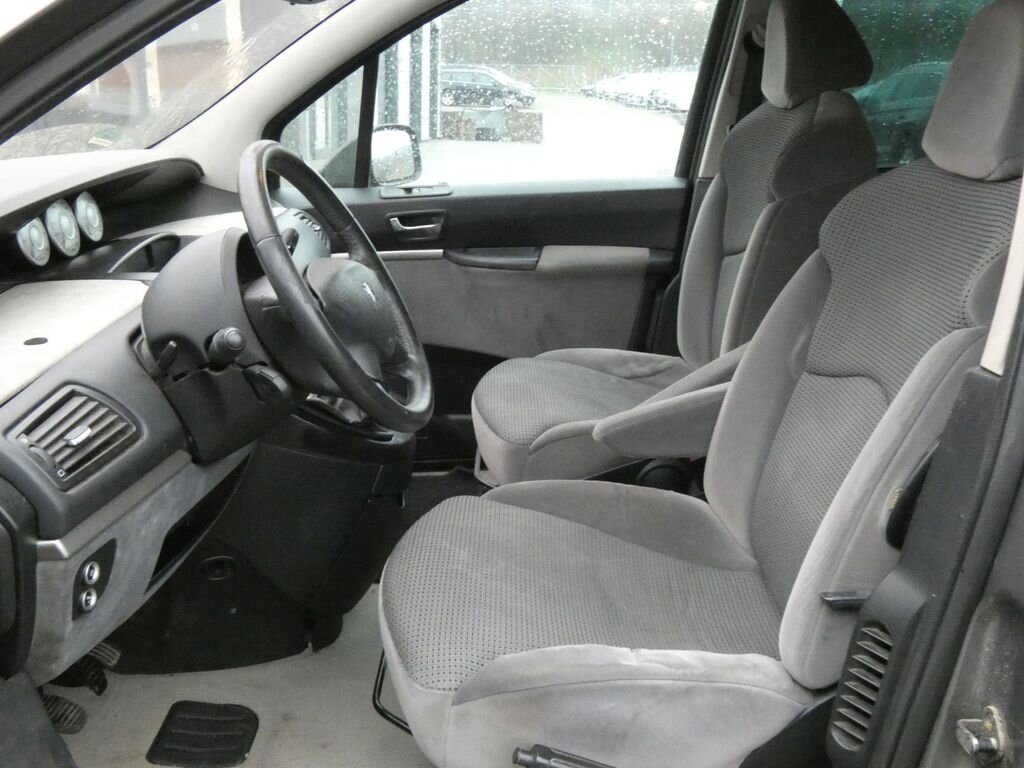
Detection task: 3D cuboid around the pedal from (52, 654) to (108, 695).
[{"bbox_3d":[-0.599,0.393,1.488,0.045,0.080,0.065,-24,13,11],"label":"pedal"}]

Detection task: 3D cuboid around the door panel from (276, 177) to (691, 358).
[{"bbox_3d":[-0.082,-0.222,2.480,0.975,0.500,0.130,0,17,5],"label":"door panel"}]

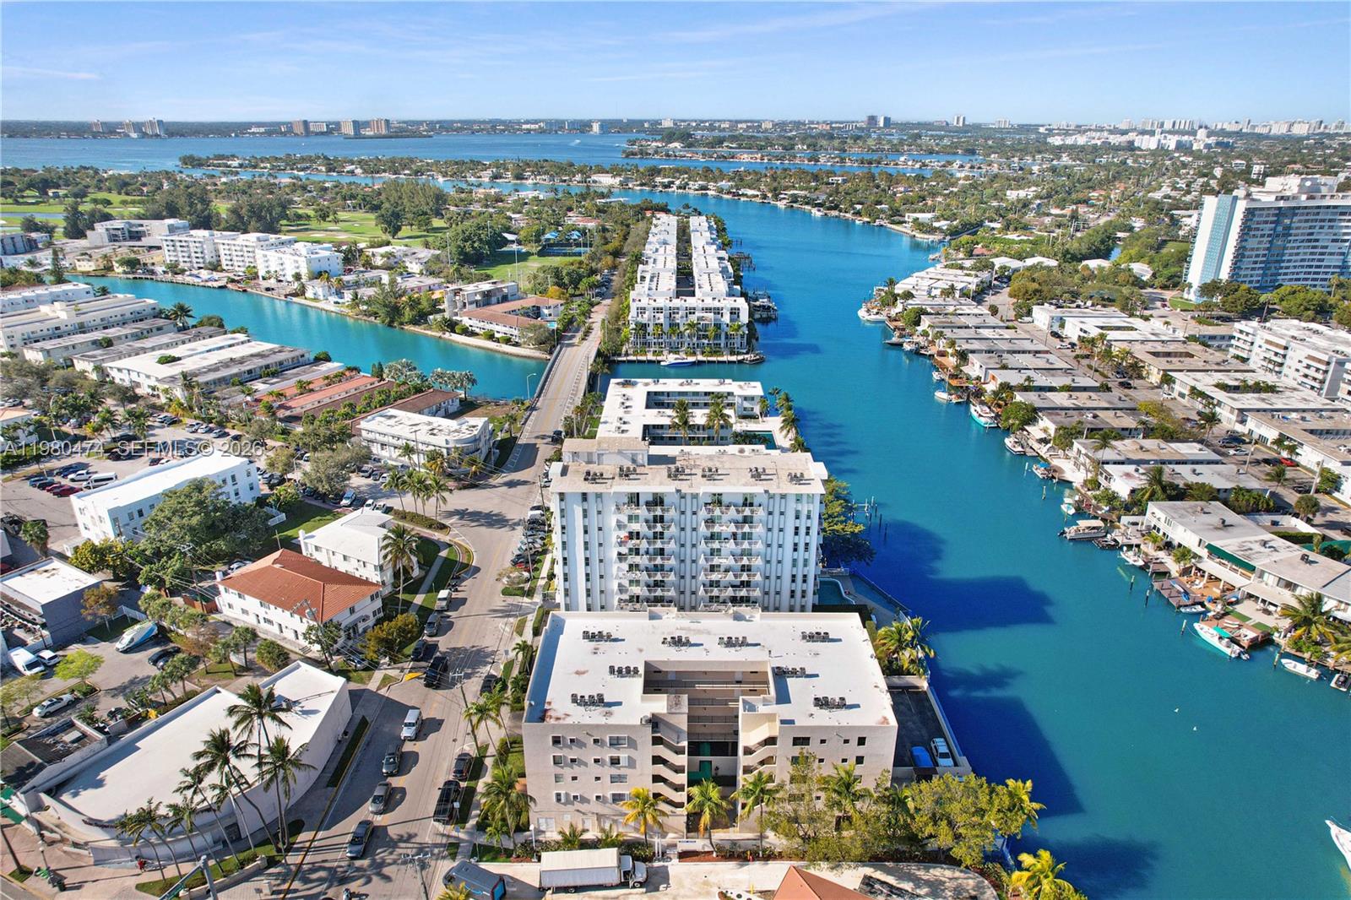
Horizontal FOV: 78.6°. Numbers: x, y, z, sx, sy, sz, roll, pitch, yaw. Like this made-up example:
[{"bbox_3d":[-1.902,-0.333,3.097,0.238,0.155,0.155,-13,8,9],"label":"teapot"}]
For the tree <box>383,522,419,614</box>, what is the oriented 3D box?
[{"bbox_3d":[-44.461,20.389,135.061,5.900,15.300,5.900,0,22,0],"label":"tree"}]

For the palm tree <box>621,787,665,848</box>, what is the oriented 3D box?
[{"bbox_3d":[-3.664,41.047,91.882,5.000,9.200,5.000,0,22,0],"label":"palm tree"}]

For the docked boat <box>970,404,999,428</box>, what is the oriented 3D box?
[{"bbox_3d":[85.530,-10.016,230.455,4.200,4.400,14.200,-1,22,-3],"label":"docked boat"}]

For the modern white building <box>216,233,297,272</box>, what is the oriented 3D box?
[{"bbox_3d":[-233.670,-110.323,459.749,31.000,15.000,29.000,9,24,21],"label":"modern white building"}]

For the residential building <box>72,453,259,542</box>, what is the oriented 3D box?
[{"bbox_3d":[-100.924,10.299,165.831,13.300,10.600,28.400,13,25,29],"label":"residential building"}]

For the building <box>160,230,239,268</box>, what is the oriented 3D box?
[{"bbox_3d":[-269.658,-114.342,469.494,30.000,15.000,30.000,7,23,16],"label":"building"}]

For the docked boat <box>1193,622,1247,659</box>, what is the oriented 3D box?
[{"bbox_3d":[86.609,30.549,131.869,2.700,2.450,8.600,-8,23,-18],"label":"docked boat"}]

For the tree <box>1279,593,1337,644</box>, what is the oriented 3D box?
[{"bbox_3d":[99.218,27.428,129.739,7.200,7.000,7.200,0,22,0],"label":"tree"}]

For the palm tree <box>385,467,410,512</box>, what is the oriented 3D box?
[{"bbox_3d":[-57.210,8.680,170.099,5.000,10.600,5.000,0,22,0],"label":"palm tree"}]

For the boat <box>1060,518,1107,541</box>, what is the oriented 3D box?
[{"bbox_3d":[82.564,15.834,166.706,9.100,3.050,2.750,-5,23,-13],"label":"boat"}]

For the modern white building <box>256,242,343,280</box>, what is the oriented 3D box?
[{"bbox_3d":[-188.609,-92.858,417.104,43.500,14.600,20.500,15,26,33],"label":"modern white building"}]

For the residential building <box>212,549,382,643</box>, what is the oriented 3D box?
[{"bbox_3d":[-61.454,23.798,135.872,24.900,8.100,11.900,12,25,27],"label":"residential building"}]

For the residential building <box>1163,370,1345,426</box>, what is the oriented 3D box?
[{"bbox_3d":[163.033,-14.335,234.798,30.000,5.900,34.500,0,22,0],"label":"residential building"}]

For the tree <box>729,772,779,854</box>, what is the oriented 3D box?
[{"bbox_3d":[8.778,40.701,90.889,5.600,10.800,5.600,0,22,0],"label":"tree"}]

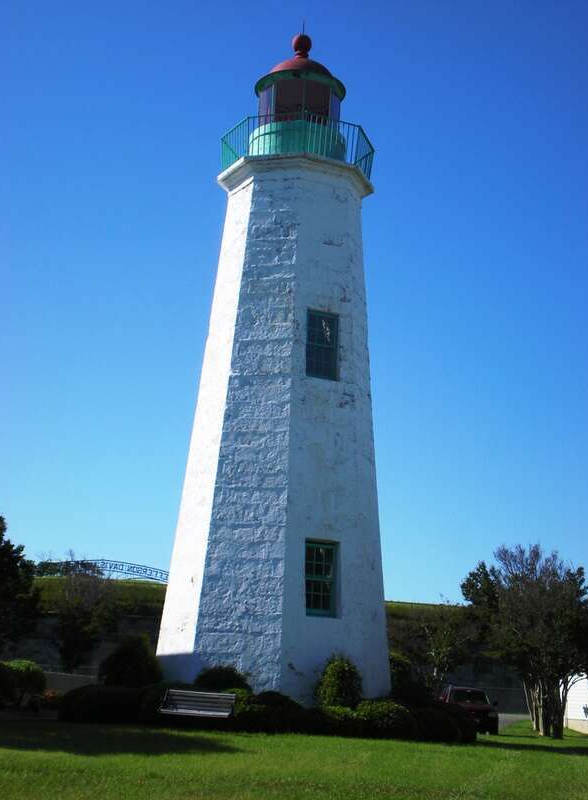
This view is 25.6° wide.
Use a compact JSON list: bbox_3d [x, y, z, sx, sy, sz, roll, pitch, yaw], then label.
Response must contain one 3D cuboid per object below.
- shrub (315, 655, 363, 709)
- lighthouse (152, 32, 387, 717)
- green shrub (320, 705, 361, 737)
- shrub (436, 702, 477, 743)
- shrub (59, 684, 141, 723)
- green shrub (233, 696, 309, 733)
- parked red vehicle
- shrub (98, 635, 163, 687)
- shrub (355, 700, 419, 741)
[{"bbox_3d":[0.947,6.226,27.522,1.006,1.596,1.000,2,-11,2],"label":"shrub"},{"bbox_3d":[-0.154,-0.934,32.022,5.305,17.578,5.305,8,-13,-26],"label":"lighthouse"},{"bbox_3d":[0.933,6.570,26.534,0.846,0.637,0.850,2,-11,3],"label":"green shrub"},{"bbox_3d":[3.446,6.881,27.618,0.882,0.829,0.950,1,-12,7],"label":"shrub"},{"bbox_3d":[-4.181,6.523,27.821,1.730,0.794,1.350,4,-12,-8],"label":"shrub"},{"bbox_3d":[-0.482,6.450,26.545,1.532,0.717,1.200,3,-11,0],"label":"green shrub"},{"bbox_3d":[5.958,10.718,45.027,1.800,1.660,4.500,3,-11,0],"label":"parked red vehicle"},{"bbox_3d":[-3.739,6.318,29.601,1.442,1.875,1.450,4,-12,-6],"label":"shrub"},{"bbox_3d":[1.897,6.552,26.547,1.211,0.837,1.150,2,-11,5],"label":"shrub"}]

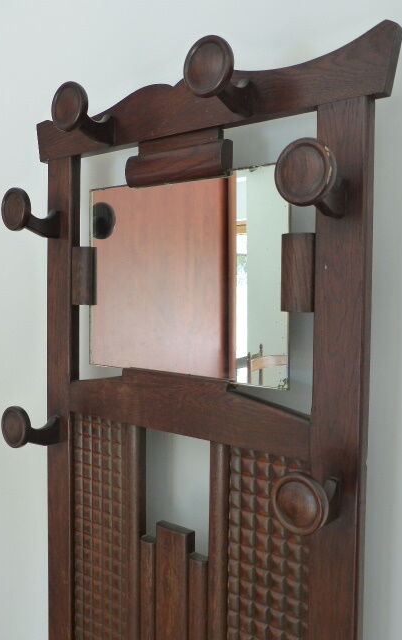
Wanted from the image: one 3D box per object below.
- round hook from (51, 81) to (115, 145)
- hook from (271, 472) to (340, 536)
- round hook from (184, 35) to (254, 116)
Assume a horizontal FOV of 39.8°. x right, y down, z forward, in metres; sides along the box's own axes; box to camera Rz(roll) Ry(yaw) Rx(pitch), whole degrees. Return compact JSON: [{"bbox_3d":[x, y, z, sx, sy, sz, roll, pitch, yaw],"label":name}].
[{"bbox_3d":[-0.217,-0.393,1.071,0.085,0.095,0.106,3,3,37],"label":"round hook"},{"bbox_3d":[0.163,0.259,0.809,0.085,0.095,0.106,3,3,37],"label":"hook"},{"bbox_3d":[0.038,-0.380,0.880,0.085,0.095,0.106,3,3,37],"label":"round hook"}]

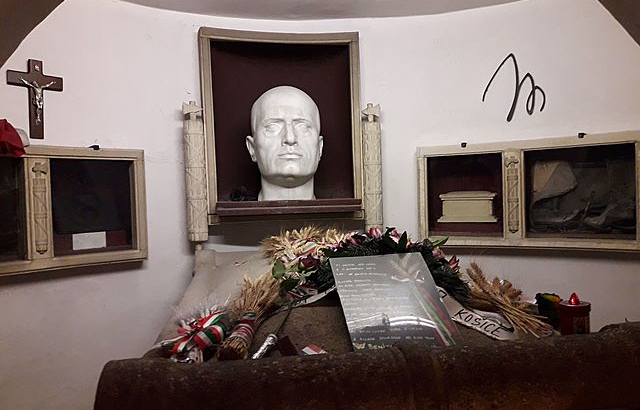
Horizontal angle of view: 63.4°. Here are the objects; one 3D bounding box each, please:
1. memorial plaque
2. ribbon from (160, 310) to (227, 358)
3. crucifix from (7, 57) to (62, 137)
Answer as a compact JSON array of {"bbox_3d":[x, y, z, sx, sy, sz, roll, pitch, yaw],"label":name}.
[{"bbox_3d":[0.150,0.203,1.044,0.210,0.006,0.297,-3,38,-10],"label":"memorial plaque"},{"bbox_3d":[-0.266,0.271,1.090,0.140,0.085,0.100,-2,2,-10],"label":"ribbon"},{"bbox_3d":[-1.072,-0.397,1.950,0.030,0.300,0.208,-1,2,39],"label":"crucifix"}]

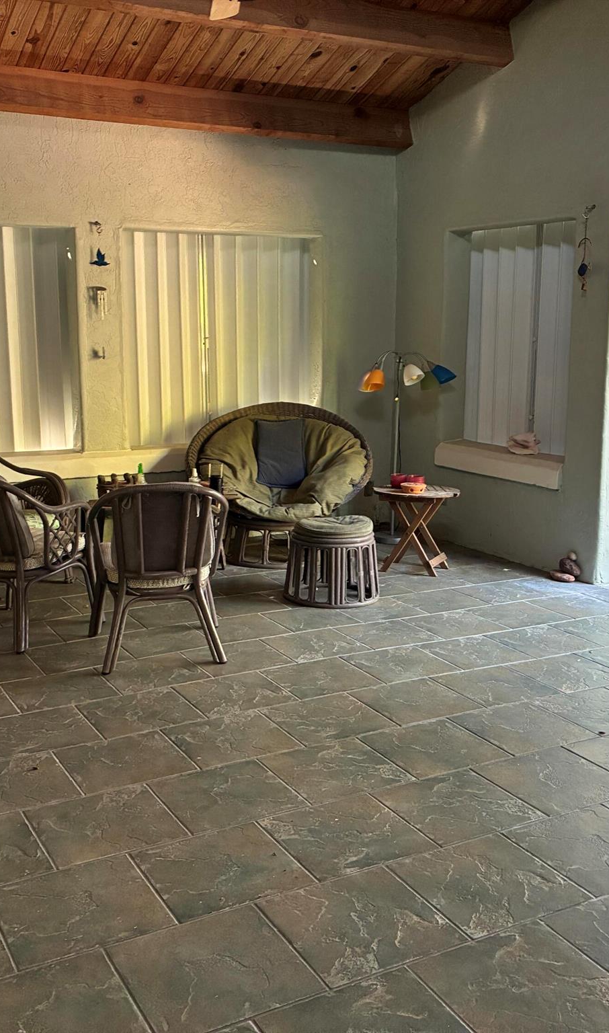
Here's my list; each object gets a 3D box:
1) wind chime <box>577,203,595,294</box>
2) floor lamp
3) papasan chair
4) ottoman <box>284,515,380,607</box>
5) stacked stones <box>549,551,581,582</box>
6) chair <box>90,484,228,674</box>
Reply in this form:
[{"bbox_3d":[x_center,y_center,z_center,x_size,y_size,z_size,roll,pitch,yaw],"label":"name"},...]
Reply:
[{"bbox_3d":[1.568,-1.490,5.755,0.070,0.500,0.090,-5,12,-28],"label":"wind chime"},{"bbox_3d":[0.680,-0.487,7.127,0.660,1.320,0.500,0,11,-2],"label":"floor lamp"},{"bbox_3d":[-0.152,-0.196,6.579,1.160,0.950,1.000,-1,11,-7],"label":"papasan chair"},{"bbox_3d":[0.161,0.219,5.748,0.540,0.440,0.540,0,11,-2],"label":"ottoman"},{"bbox_3d":[1.548,0.302,6.149,0.130,0.175,0.190,-6,12,-28],"label":"stacked stones"},{"bbox_3d":[-0.671,0.219,4.741,0.640,0.810,0.620,-3,11,-14],"label":"chair"}]

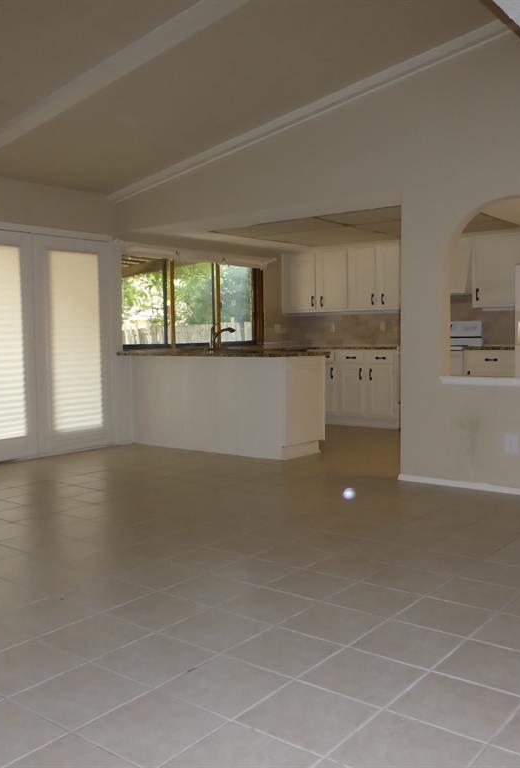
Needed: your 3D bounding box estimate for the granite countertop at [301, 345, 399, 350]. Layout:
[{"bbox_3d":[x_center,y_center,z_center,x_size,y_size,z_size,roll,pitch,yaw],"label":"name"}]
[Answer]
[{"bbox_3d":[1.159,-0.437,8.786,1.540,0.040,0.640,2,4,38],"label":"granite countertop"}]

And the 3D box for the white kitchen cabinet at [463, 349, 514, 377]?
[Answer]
[{"bbox_3d":[2.605,0.095,7.694,0.590,0.905,0.610,2,4,38],"label":"white kitchen cabinet"}]

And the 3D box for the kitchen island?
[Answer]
[{"bbox_3d":[-0.379,0.166,7.032,2.040,0.930,0.660,2,4,38],"label":"kitchen island"}]

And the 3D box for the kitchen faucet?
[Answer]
[{"bbox_3d":[-0.430,-0.519,8.090,0.290,0.300,0.080,1,4,23],"label":"kitchen faucet"}]

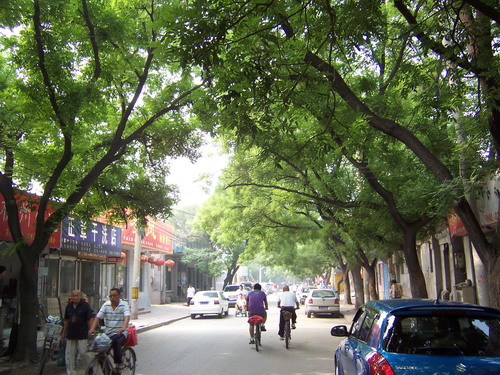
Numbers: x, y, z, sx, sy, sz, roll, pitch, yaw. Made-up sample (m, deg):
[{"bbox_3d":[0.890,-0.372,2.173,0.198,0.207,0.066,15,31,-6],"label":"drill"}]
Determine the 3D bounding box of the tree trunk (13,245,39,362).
[{"bbox_3d":[-4.897,2.502,10.522,0.500,2.480,0.480,-2,-12,5],"label":"tree trunk"}]

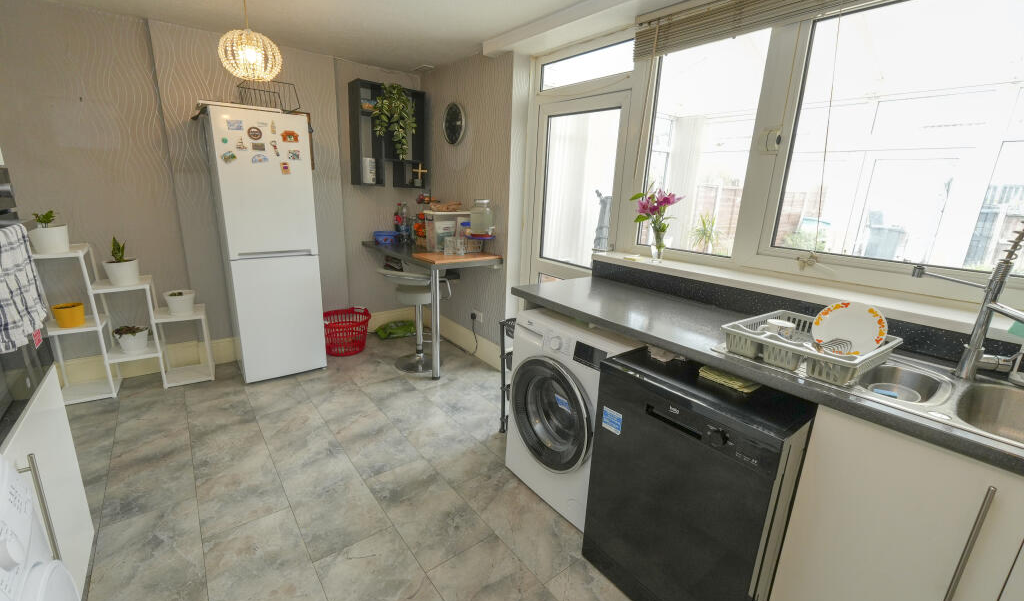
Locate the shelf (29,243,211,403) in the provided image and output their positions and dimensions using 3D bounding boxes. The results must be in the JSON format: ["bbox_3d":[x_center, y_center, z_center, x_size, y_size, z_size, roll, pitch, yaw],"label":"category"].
[{"bbox_3d":[-2.564,0.119,2.883,0.790,0.966,0.330,-8,18,-32],"label":"shelf"}]

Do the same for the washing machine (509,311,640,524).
[{"bbox_3d":[0.377,0.518,2.085,0.580,0.840,0.600,-9,19,-36],"label":"washing machine"}]

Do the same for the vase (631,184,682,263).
[{"bbox_3d":[0.830,-0.444,2.459,0.220,0.435,0.250,-9,19,-36],"label":"vase"}]

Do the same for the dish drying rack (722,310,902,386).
[{"bbox_3d":[0.999,0.146,1.435,0.430,0.088,0.385,-9,19,-36],"label":"dish drying rack"}]

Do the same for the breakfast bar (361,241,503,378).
[{"bbox_3d":[-0.752,-0.001,3.734,0.590,0.892,1.330,-9,19,-36],"label":"breakfast bar"}]

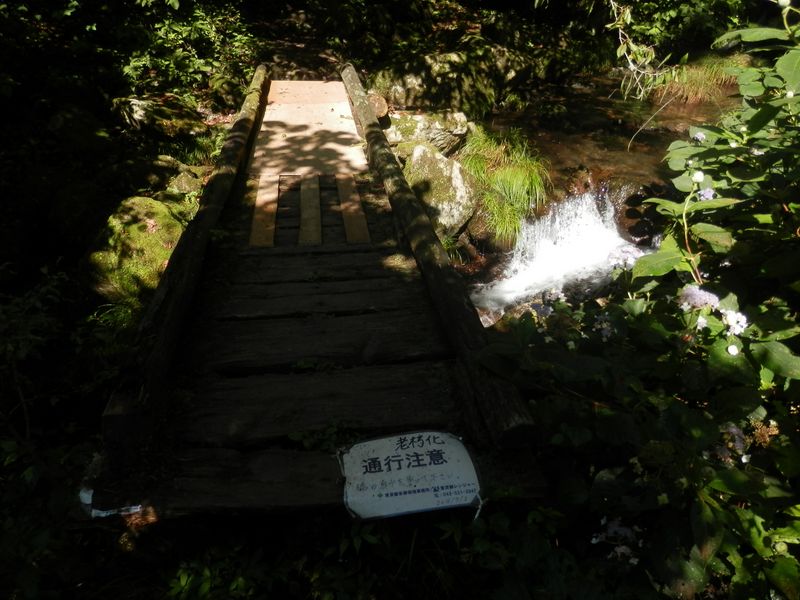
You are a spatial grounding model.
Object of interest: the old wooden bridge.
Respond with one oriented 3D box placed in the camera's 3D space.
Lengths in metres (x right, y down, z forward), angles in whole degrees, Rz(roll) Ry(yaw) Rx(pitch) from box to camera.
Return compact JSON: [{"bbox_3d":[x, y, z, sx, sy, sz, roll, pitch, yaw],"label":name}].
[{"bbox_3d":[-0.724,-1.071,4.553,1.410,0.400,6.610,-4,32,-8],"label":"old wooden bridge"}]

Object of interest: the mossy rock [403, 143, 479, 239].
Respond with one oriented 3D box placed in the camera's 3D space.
[{"bbox_3d":[0.384,-1.014,5.350,0.720,0.720,0.700,1,32,0],"label":"mossy rock"}]

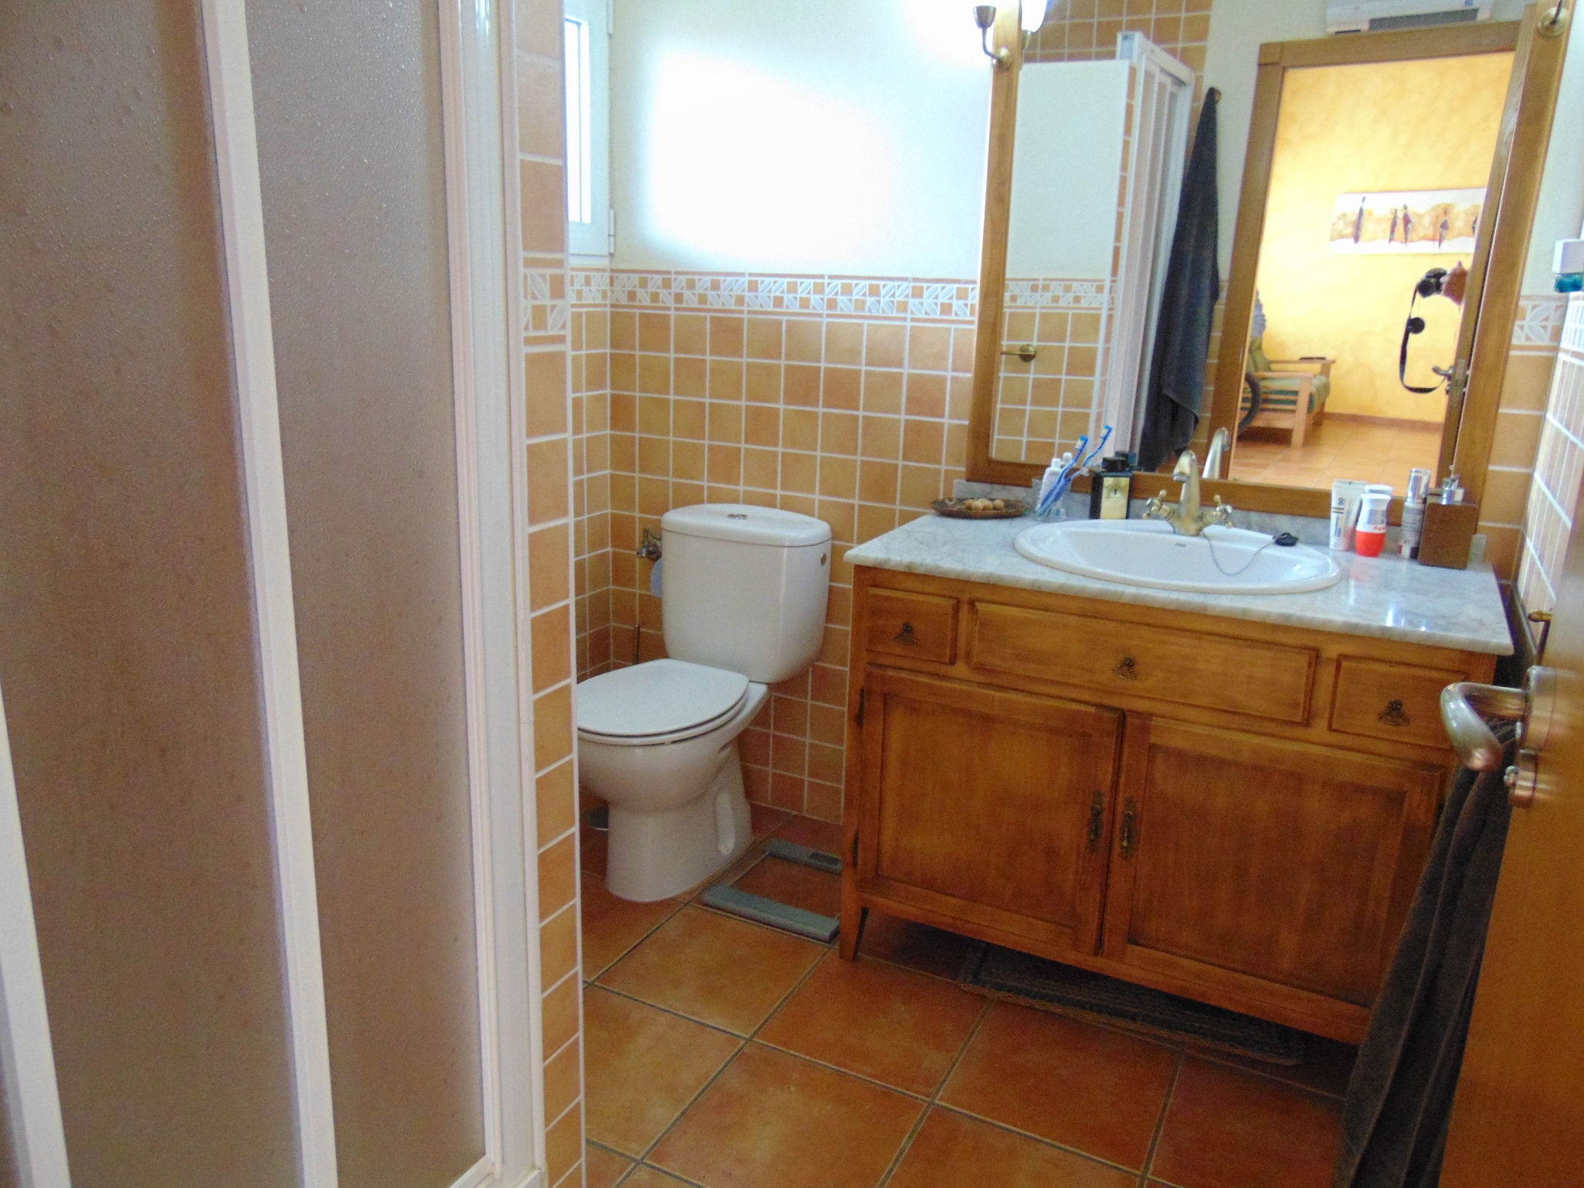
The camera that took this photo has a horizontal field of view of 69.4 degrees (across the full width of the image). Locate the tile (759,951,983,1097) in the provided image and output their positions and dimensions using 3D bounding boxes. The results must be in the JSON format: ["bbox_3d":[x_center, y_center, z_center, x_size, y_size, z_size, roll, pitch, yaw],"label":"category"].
[{"bbox_3d":[0.154,0.777,2.089,0.333,0.010,0.333,9,16,25],"label":"tile"}]

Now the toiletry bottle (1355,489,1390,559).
[{"bbox_3d":[1.065,-0.126,2.105,0.054,0.108,0.052,9,16,26],"label":"toiletry bottle"}]

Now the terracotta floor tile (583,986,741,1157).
[{"bbox_3d":[-0.302,0.794,1.929,0.333,0.010,0.333,9,16,25],"label":"terracotta floor tile"}]

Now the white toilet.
[{"bbox_3d":[-0.225,0.236,2.513,0.385,0.775,0.670,9,16,25],"label":"white toilet"}]

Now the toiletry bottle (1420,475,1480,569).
[{"bbox_3d":[1.168,-0.129,2.033,0.073,0.155,0.073,9,16,25],"label":"toiletry bottle"}]

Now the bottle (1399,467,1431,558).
[{"bbox_3d":[1.124,-0.144,2.067,0.032,0.162,0.032,9,16,25],"label":"bottle"}]

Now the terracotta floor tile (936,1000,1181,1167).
[{"bbox_3d":[0.459,0.825,1.947,0.333,0.010,0.333,9,16,25],"label":"terracotta floor tile"}]

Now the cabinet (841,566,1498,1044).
[{"bbox_3d":[0.662,0.348,2.173,1.000,0.798,0.530,9,16,25],"label":"cabinet"}]

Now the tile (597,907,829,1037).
[{"bbox_3d":[-0.149,0.729,2.235,0.333,0.010,0.333,9,16,25],"label":"tile"}]

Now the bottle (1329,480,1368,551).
[{"bbox_3d":[1.027,-0.146,2.122,0.056,0.130,0.035,9,16,25],"label":"bottle"}]

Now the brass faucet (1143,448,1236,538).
[{"bbox_3d":[0.716,-0.180,2.082,0.157,0.163,0.175,9,16,26],"label":"brass faucet"}]

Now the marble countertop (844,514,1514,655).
[{"bbox_3d":[0.677,-0.052,2.048,1.020,0.023,0.595,9,16,27],"label":"marble countertop"}]

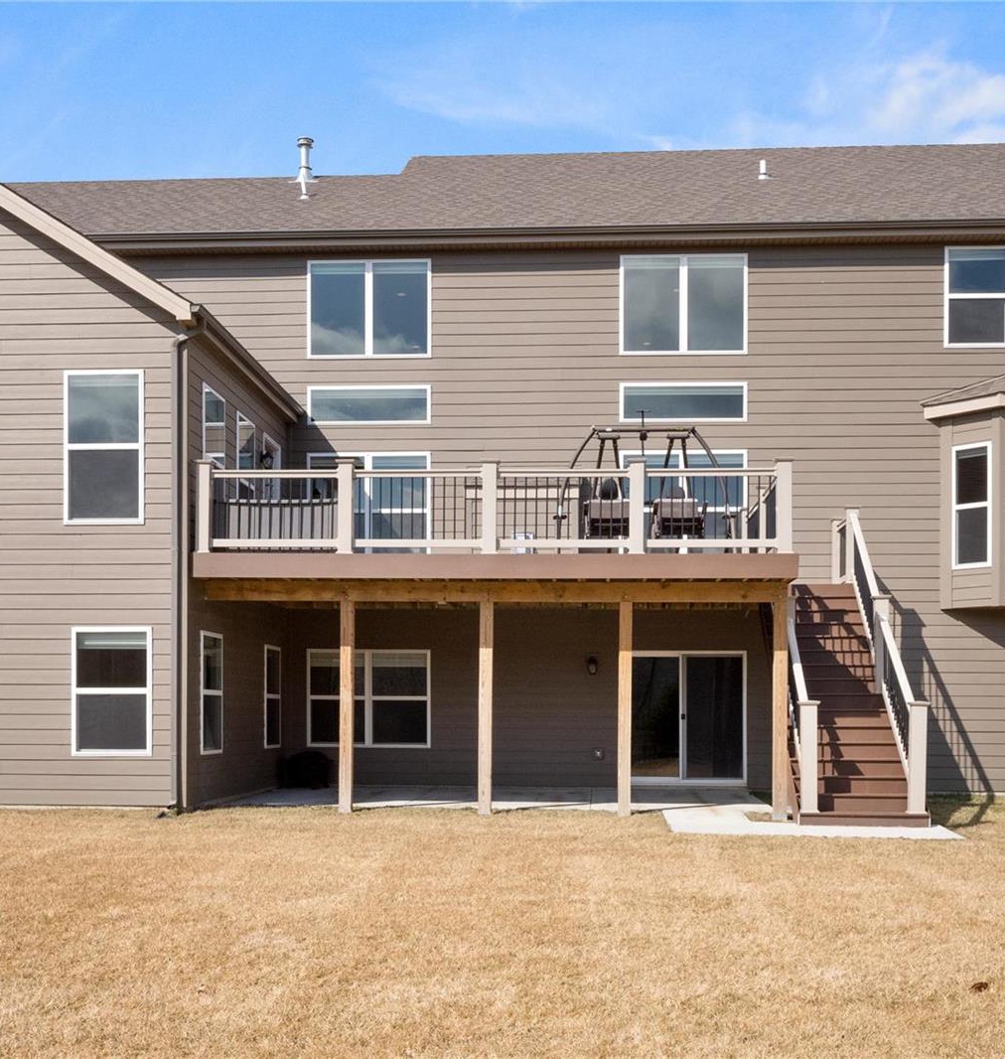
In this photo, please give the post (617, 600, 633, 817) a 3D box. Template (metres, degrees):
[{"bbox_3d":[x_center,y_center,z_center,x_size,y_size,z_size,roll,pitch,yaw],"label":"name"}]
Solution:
[{"bbox_3d":[1.496,2.187,16.200,0.150,2.630,0.150,0,-2,4],"label":"post"}]

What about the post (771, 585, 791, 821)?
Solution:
[{"bbox_3d":[3.390,2.128,16.100,0.160,2.800,0.160,0,-2,4],"label":"post"}]

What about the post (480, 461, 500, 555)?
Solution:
[{"bbox_3d":[-0.154,-0.250,15.680,0.230,1.110,0.230,0,-2,4],"label":"post"}]

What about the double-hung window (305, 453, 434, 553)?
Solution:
[{"bbox_3d":[-2.057,-0.344,20.400,1.900,1.720,0.100,0,-2,4],"label":"double-hung window"}]

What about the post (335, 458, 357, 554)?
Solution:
[{"bbox_3d":[-1.874,-0.267,15.800,0.230,1.110,0.230,0,-2,4],"label":"post"}]

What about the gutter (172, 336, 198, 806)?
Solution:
[{"bbox_3d":[-3.721,0.436,15.500,0.300,5.750,0.200,0,-2,4],"label":"gutter"}]

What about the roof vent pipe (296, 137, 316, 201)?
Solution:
[{"bbox_3d":[-3.349,-6.185,22.600,0.310,1.000,0.310,0,-2,4],"label":"roof vent pipe"}]

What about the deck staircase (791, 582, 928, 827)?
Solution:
[{"bbox_3d":[4.230,2.060,16.750,1.500,2.950,3.700,0,-2,4],"label":"deck staircase"}]

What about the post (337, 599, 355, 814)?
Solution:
[{"bbox_3d":[-1.946,2.198,16.400,0.150,2.650,0.150,0,-2,4],"label":"post"}]

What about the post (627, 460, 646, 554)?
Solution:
[{"bbox_3d":[1.582,-0.262,15.550,0.230,1.110,0.230,0,-2,4],"label":"post"}]

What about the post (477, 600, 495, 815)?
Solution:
[{"bbox_3d":[-0.206,2.200,16.300,0.150,2.630,0.150,0,-2,4],"label":"post"}]

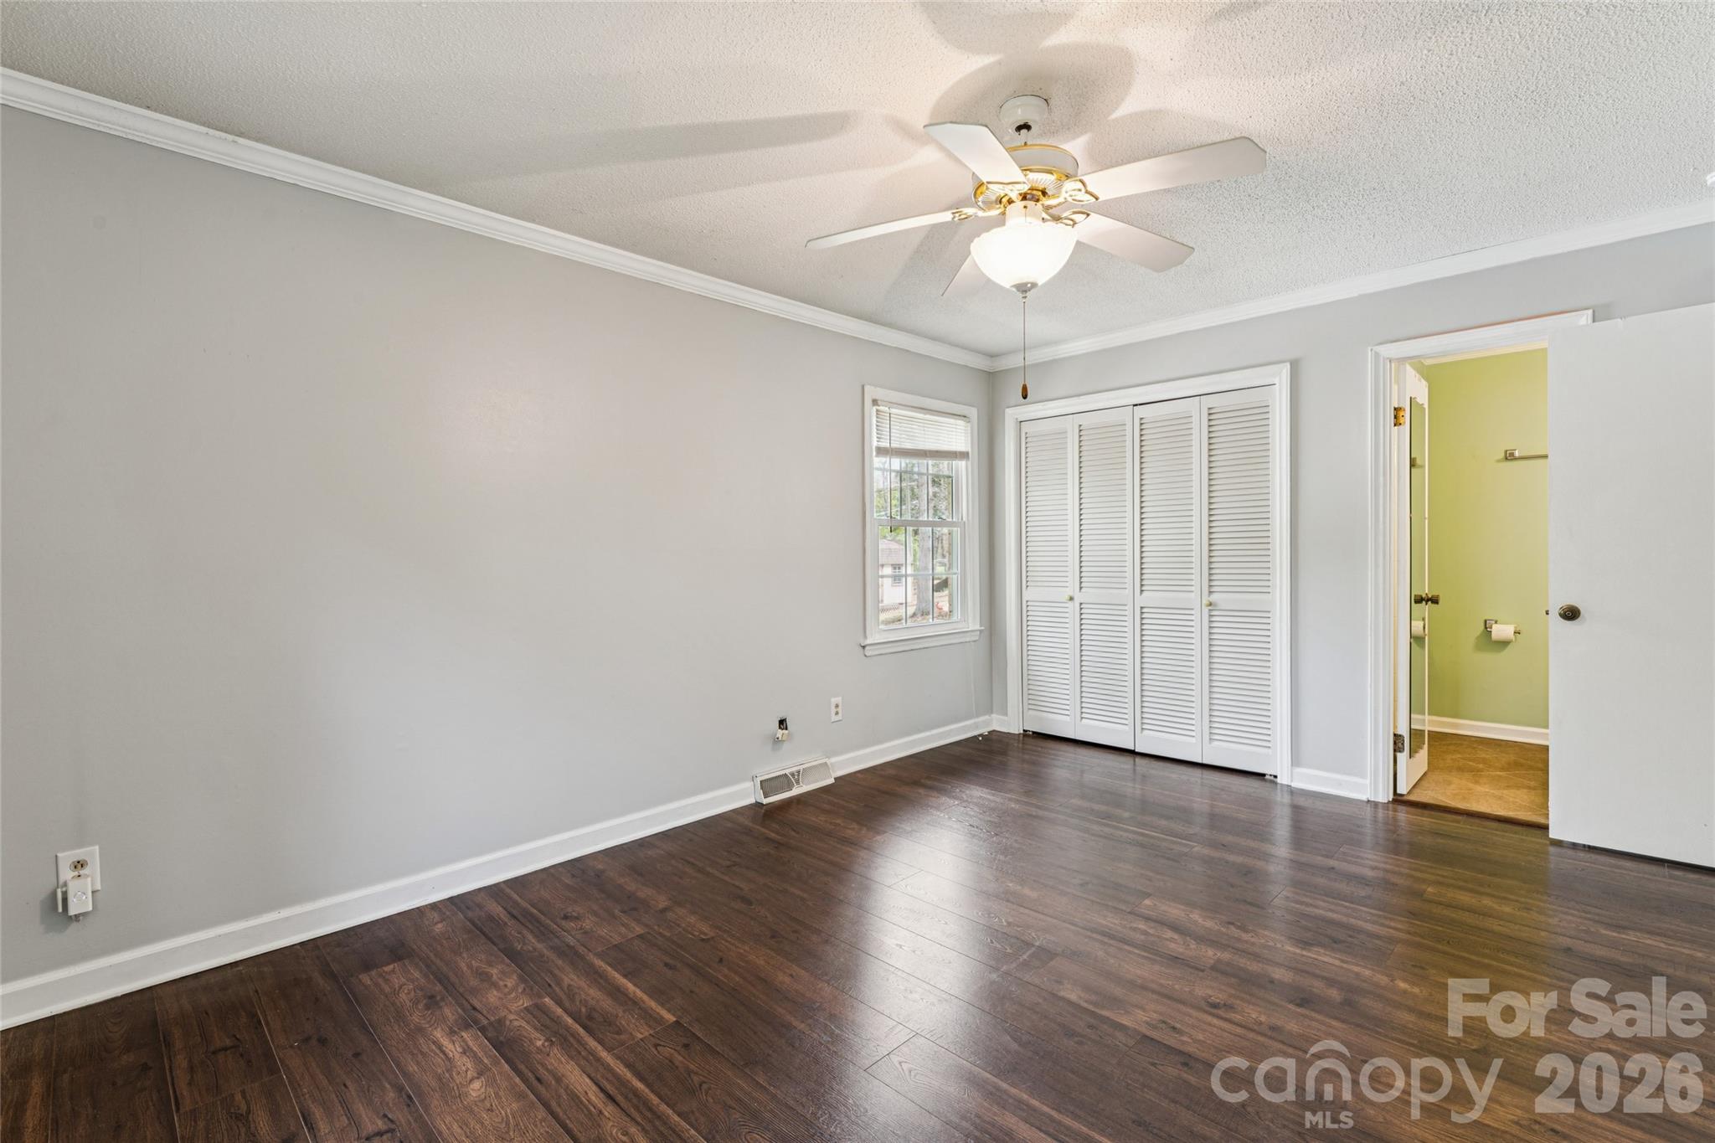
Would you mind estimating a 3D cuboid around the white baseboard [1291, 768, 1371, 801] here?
[{"bbox_3d":[2.294,1.033,3.710,0.329,0.097,0.016,1,2,45],"label":"white baseboard"}]

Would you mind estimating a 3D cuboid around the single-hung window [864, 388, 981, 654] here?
[{"bbox_3d":[0.397,-0.291,4.580,0.115,1.483,1.067,1,2,45],"label":"single-hung window"}]

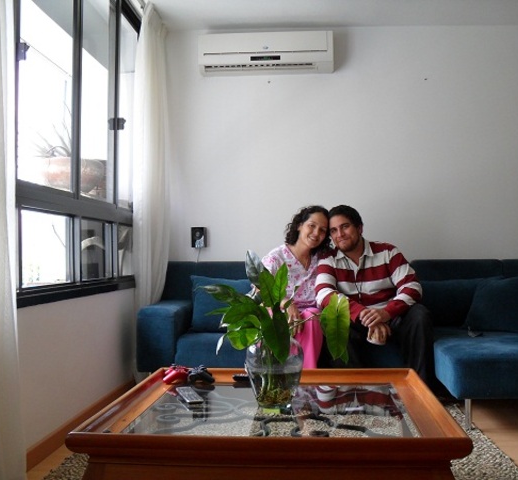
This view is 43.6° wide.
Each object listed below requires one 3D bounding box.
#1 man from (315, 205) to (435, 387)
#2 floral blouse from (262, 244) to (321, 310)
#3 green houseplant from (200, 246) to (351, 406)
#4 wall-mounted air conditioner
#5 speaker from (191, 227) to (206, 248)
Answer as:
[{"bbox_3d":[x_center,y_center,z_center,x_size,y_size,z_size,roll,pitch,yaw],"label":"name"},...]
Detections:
[{"bbox_3d":[0.650,0.361,3.689,0.640,1.120,0.740,0,-1,9],"label":"man"},{"bbox_3d":[0.213,0.238,3.771,0.410,0.450,0.290,0,-1,-2],"label":"floral blouse"},{"bbox_3d":[0.064,0.268,1.946,0.430,0.470,0.390,0,-1,5],"label":"green houseplant"},{"bbox_3d":[0.051,-1.238,4.359,0.890,0.265,0.210,0,-1,5],"label":"wall-mounted air conditioner"},{"bbox_3d":[-0.412,-0.017,4.426,0.090,0.148,0.090,0,-1,5],"label":"speaker"}]

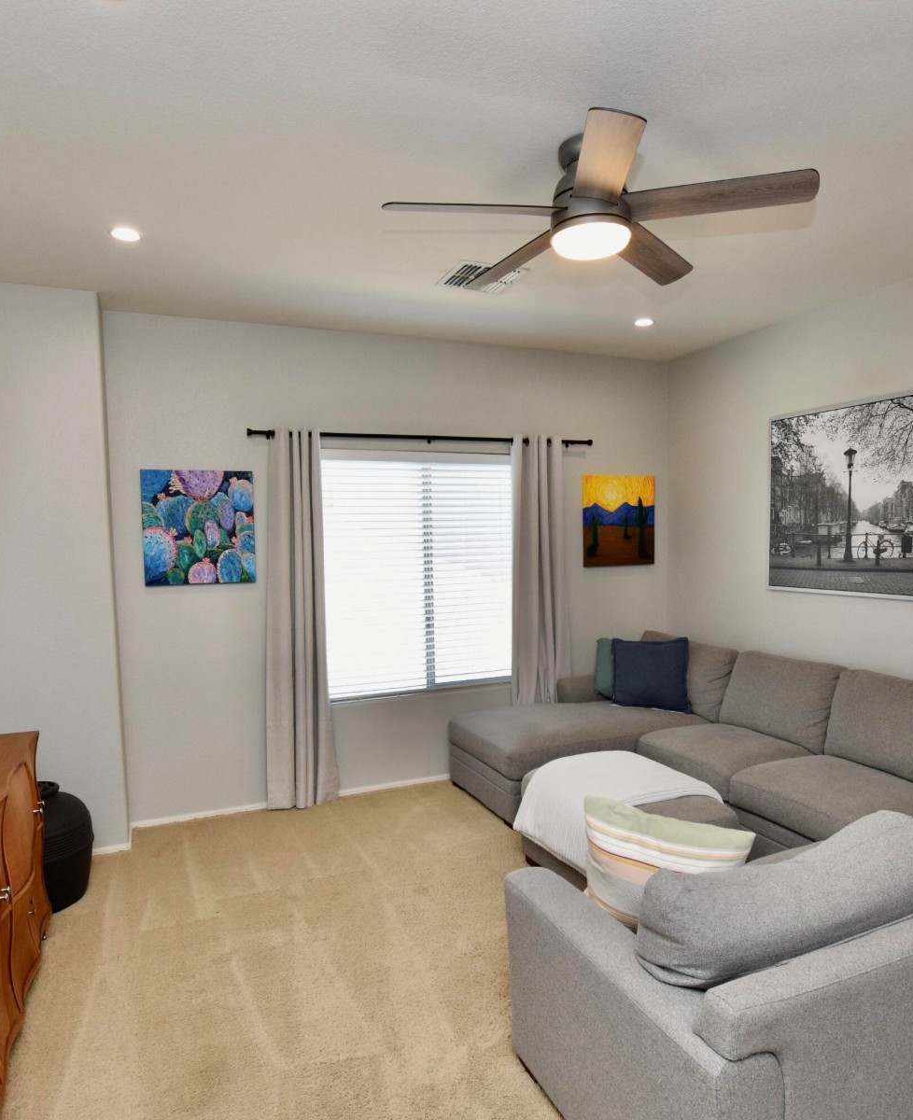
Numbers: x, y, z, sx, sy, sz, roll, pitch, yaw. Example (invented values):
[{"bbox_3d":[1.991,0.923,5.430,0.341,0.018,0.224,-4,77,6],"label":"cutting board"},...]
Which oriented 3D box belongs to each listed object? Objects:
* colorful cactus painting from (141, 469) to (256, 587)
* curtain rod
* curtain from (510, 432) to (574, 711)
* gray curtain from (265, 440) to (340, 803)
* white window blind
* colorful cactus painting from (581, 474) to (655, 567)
[{"bbox_3d":[-1.395,-0.173,3.818,0.570,0.618,0.035,-3,3,-23],"label":"colorful cactus painting"},{"bbox_3d":[-0.120,-0.735,4.282,2.230,0.065,0.080,-3,3,-23],"label":"curtain rod"},{"bbox_3d":[0.566,0.275,4.602,0.443,2.164,0.130,-3,3,-23],"label":"curtain"},{"bbox_3d":[-0.899,0.341,3.976,0.366,2.163,0.130,-3,3,-23],"label":"gray curtain"},{"bbox_3d":[-0.153,0.072,4.447,1.464,1.498,0.060,-3,3,-23],"label":"white window blind"},{"bbox_3d":[1.136,-0.269,4.900,0.600,0.624,0.035,-3,3,-23],"label":"colorful cactus painting"}]

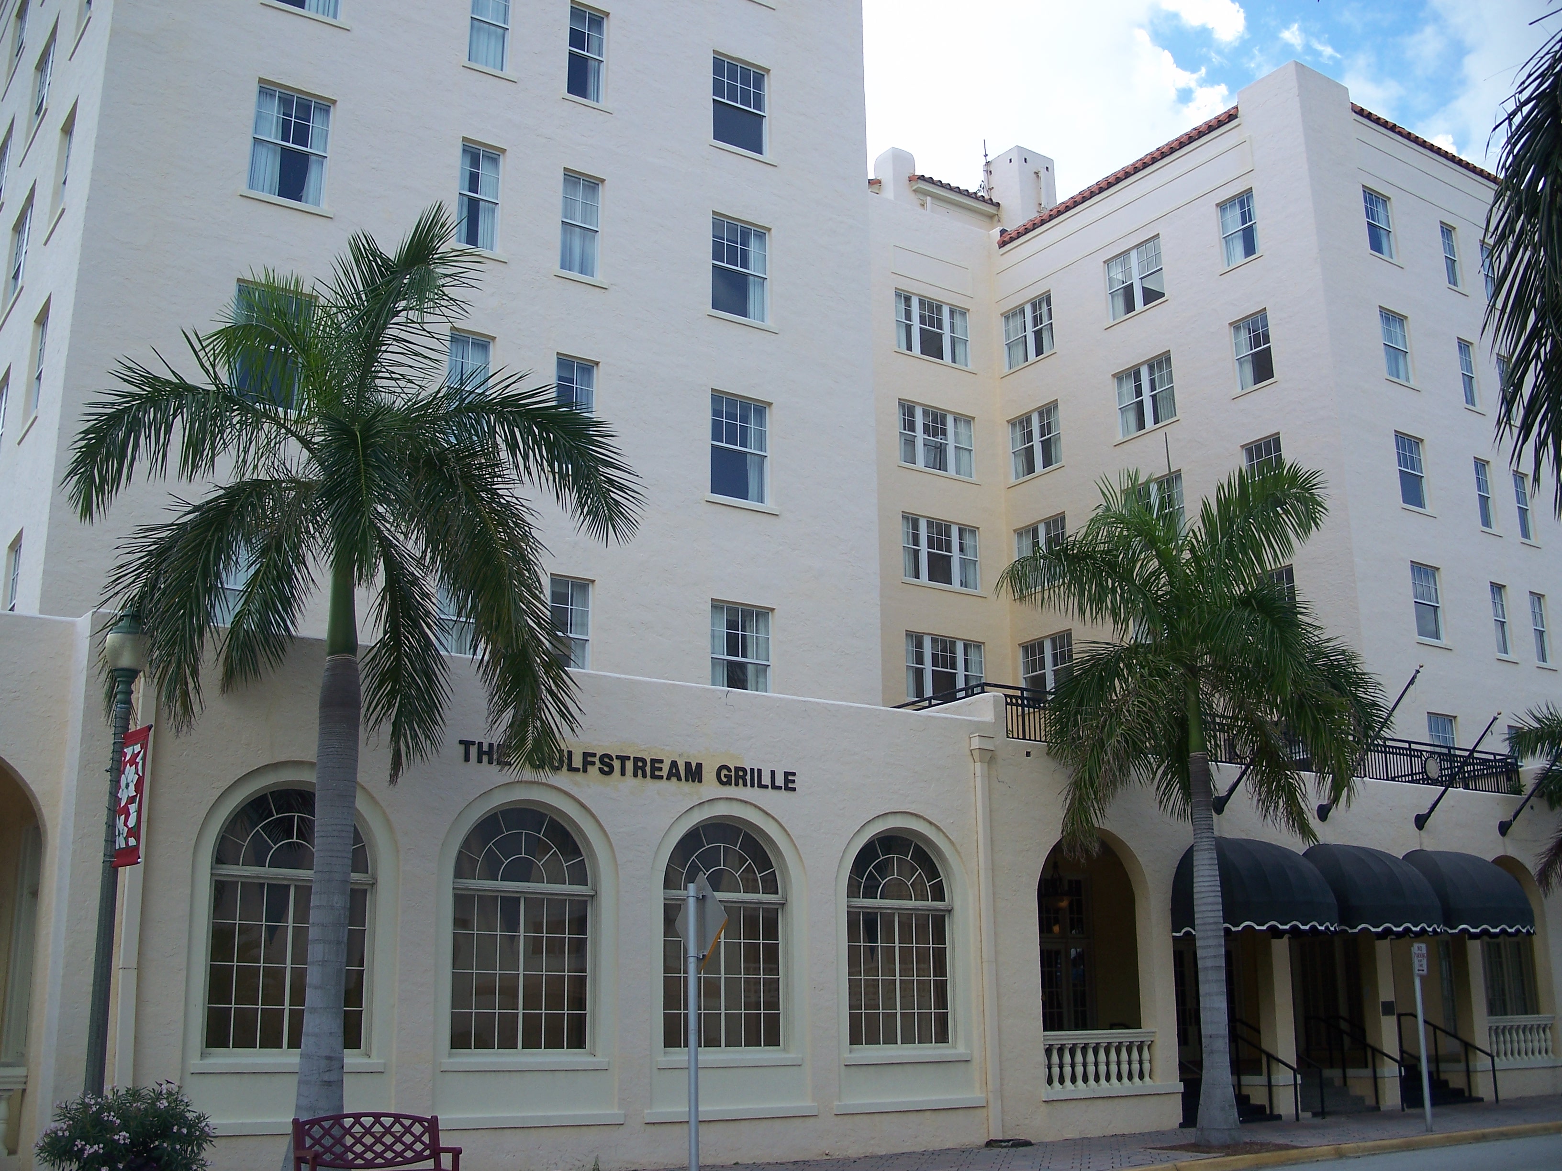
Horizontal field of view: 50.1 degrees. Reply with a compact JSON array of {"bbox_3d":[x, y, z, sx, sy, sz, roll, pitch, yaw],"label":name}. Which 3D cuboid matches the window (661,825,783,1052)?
[{"bbox_3d":[-0.804,4.851,23.167,2.000,3.150,0.200,10,-19,-34],"label":"window"}]

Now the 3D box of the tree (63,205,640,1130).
[{"bbox_3d":[-4.726,0.911,18.152,6.000,10.950,5.700,-1,-15,0],"label":"tree"}]

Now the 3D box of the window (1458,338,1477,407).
[{"bbox_3d":[16.704,-5.182,40.630,0.701,1.740,0.150,9,-18,-34],"label":"window"}]

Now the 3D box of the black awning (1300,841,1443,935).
[{"bbox_3d":[9.680,5.008,27.672,2.429,1.638,1.520,9,-18,-33],"label":"black awning"}]

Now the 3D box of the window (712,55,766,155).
[{"bbox_3d":[-0.761,-8.446,29.393,1.148,1.679,0.120,9,-18,-33],"label":"window"}]

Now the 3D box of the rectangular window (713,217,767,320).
[{"bbox_3d":[-0.720,-5.499,28.994,1.120,1.780,0.150,10,-19,-34],"label":"rectangular window"}]

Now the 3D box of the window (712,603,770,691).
[{"bbox_3d":[-0.624,1.162,25.856,1.149,1.740,0.150,9,-18,-34],"label":"window"}]

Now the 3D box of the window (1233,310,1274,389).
[{"bbox_3d":[11.773,-5.827,41.549,0.150,1.820,1.190,10,-18,-33],"label":"window"}]

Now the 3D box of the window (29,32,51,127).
[{"bbox_3d":[-12.569,-8.562,28.615,0.120,1.679,2.044,9,-18,-33],"label":"window"}]

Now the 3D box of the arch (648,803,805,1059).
[{"bbox_3d":[-0.671,4.262,20.863,2.320,3.192,0.300,9,-18,-34],"label":"arch"}]

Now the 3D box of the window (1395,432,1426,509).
[{"bbox_3d":[14.575,-2.668,38.797,1.137,1.679,0.120,9,-18,-33],"label":"window"}]

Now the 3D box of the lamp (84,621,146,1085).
[{"bbox_3d":[-5.757,2.730,14.229,0.400,5.404,0.400,10,-18,-33],"label":"lamp"}]

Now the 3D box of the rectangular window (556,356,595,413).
[{"bbox_3d":[-3.091,-2.577,25.098,0.718,1.740,0.150,9,-18,-34],"label":"rectangular window"}]

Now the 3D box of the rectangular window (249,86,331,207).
[{"bbox_3d":[-7.340,-6.576,24.991,1.200,1.820,0.150,10,-18,-33],"label":"rectangular window"}]

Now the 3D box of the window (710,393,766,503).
[{"bbox_3d":[-0.709,-2.321,28.102,1.120,1.780,0.150,10,-19,-34],"label":"window"}]

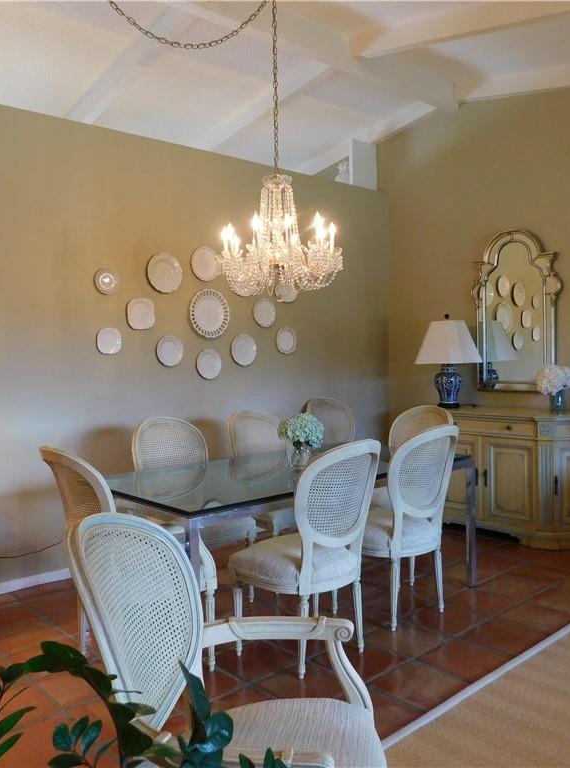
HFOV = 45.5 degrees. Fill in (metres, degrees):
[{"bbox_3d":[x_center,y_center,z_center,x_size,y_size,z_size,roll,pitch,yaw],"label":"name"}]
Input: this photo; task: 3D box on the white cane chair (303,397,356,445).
[{"bbox_3d":[0.524,0.595,5.191,0.520,0.950,0.550,-3,4,-42],"label":"white cane chair"}]

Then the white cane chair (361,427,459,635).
[{"bbox_3d":[0.556,0.654,3.362,0.520,0.982,0.533,-3,3,-39],"label":"white cane chair"}]

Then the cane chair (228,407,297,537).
[{"bbox_3d":[-0.035,0.634,4.032,0.533,0.982,0.520,2,4,45],"label":"cane chair"}]

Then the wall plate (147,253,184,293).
[{"bbox_3d":[-0.771,-0.715,4.395,0.264,0.259,0.025,-3,4,-42],"label":"wall plate"}]

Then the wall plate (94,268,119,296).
[{"bbox_3d":[-1.077,-0.619,4.120,0.159,0.154,0.025,-3,4,-42],"label":"wall plate"}]

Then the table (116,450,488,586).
[{"bbox_3d":[0.048,0.782,3.455,1.888,0.734,0.919,-3,3,-42],"label":"table"}]

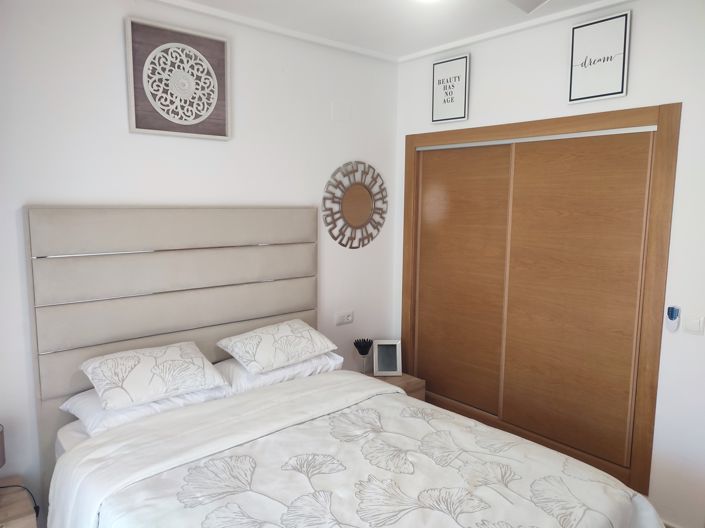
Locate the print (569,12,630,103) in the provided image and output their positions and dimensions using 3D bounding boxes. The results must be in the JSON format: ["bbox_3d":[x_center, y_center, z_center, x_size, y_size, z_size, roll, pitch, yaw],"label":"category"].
[{"bbox_3d":[1.277,-1.060,2.644,0.022,0.405,0.300,-6,9,-41],"label":"print"}]

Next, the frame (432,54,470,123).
[{"bbox_3d":[0.645,-1.145,3.364,0.022,0.405,0.300,-6,9,-41],"label":"frame"}]

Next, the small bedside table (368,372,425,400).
[{"bbox_3d":[0.228,1.033,3.703,0.460,0.385,0.370,-6,9,-41],"label":"small bedside table"}]

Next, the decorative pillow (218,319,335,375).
[{"bbox_3d":[-0.427,0.461,2.877,0.550,0.120,0.350,-11,32,-42],"label":"decorative pillow"}]

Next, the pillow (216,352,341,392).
[{"bbox_3d":[-0.420,0.593,2.948,0.740,0.140,0.360,-6,19,-41],"label":"pillow"}]

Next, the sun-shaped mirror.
[{"bbox_3d":[0.022,-0.410,3.558,0.610,0.610,0.030,-6,9,-41],"label":"sun-shaped mirror"}]

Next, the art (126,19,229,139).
[{"bbox_3d":[-0.896,-0.949,2.676,0.535,0.545,0.035,-6,9,-41],"label":"art"}]

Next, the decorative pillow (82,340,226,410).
[{"bbox_3d":[-0.942,0.526,2.433,0.550,0.120,0.350,-5,30,-42],"label":"decorative pillow"}]

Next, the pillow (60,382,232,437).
[{"bbox_3d":[-0.967,0.648,2.474,0.730,0.140,0.360,-6,19,-41],"label":"pillow"}]

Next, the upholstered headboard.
[{"bbox_3d":[-0.849,0.433,2.864,1.590,1.500,0.090,-6,9,-41],"label":"upholstered headboard"}]

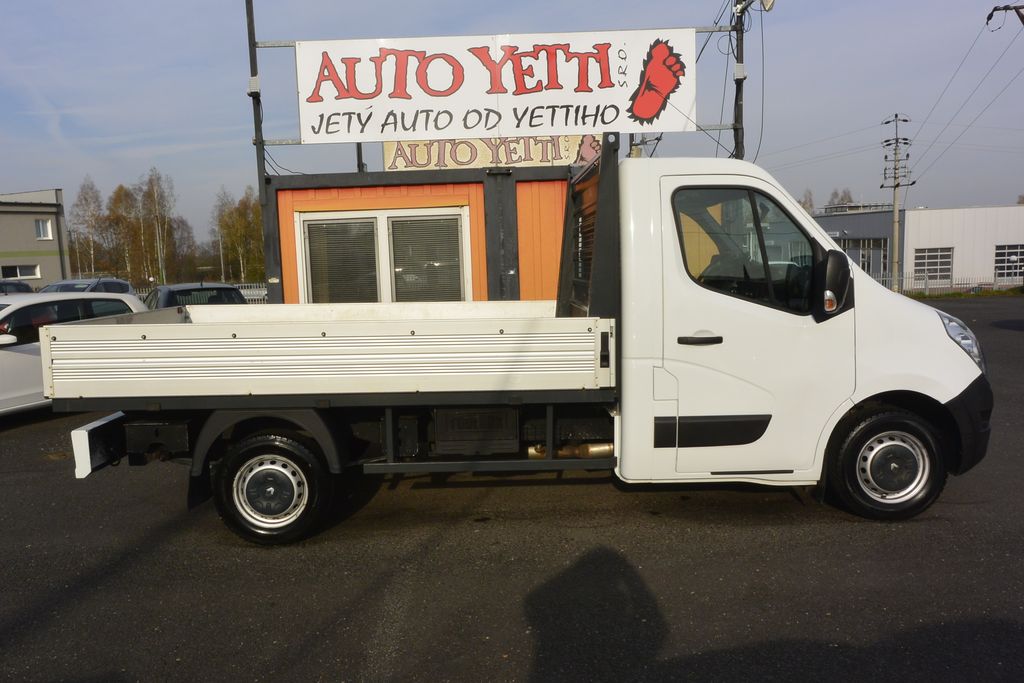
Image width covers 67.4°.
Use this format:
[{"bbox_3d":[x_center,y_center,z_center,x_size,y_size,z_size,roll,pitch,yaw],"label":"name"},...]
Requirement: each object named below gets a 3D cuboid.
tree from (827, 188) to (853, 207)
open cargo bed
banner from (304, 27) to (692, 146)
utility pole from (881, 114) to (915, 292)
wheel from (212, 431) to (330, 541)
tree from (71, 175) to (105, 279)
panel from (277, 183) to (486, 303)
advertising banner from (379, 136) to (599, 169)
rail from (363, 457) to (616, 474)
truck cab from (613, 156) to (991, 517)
[{"bbox_3d":[45.110,-14.594,105.674,3.828,12.722,3.828,-2,6,0],"label":"tree"},{"bbox_3d":[-1.042,-0.005,5.376,3.198,0.425,2.100,-1,6,-1],"label":"open cargo bed"},{"bbox_3d":[-0.146,-2.555,7.710,4.000,1.000,0.040,-2,6,-1],"label":"banner"},{"bbox_3d":[22.241,-7.801,44.443,2.000,10.511,1.200,0,6,17],"label":"utility pole"},{"bbox_3d":[-1.410,0.866,4.583,0.680,0.680,0.225,-2,6,-1],"label":"wheel"},{"bbox_3d":[-39.587,-9.099,72.679,3.187,12.814,3.187,-2,6,0],"label":"tree"},{"bbox_3d":[-1.325,-0.520,8.088,2.147,2.164,0.080,-2,6,-1],"label":"panel"},{"bbox_3d":[-0.296,-3.256,13.780,4.000,1.000,0.040,-2,6,-1],"label":"advertising banner"},{"bbox_3d":[-0.123,0.726,4.492,1.473,0.060,0.040,-1,6,-1],"label":"rail"},{"bbox_3d":[1.815,-0.150,5.452,2.492,2.250,2.100,-2,6,-1],"label":"truck cab"}]

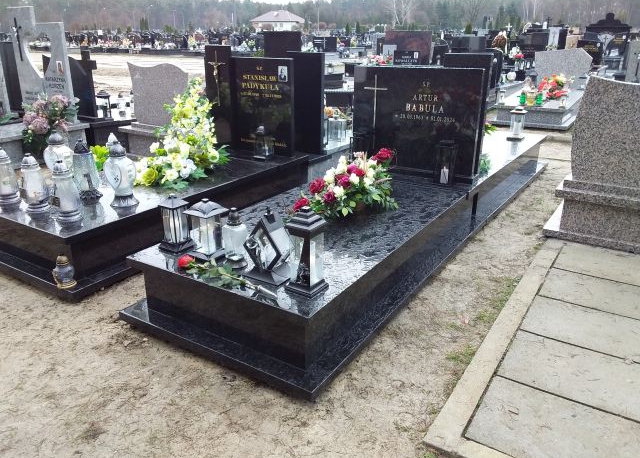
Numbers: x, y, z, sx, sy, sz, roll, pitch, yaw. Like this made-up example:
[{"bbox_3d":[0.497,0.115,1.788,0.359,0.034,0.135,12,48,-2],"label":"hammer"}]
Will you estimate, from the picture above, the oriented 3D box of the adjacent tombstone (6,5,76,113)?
[{"bbox_3d":[-2.871,-1.683,5.344,0.909,1.116,0.093,13,24,31],"label":"adjacent tombstone"}]

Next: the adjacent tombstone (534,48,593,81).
[{"bbox_3d":[4.195,-2.795,8.984,0.901,0.673,0.124,13,24,31],"label":"adjacent tombstone"}]

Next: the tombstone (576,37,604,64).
[{"bbox_3d":[6.859,-4.447,13.114,0.630,0.589,0.093,13,24,31],"label":"tombstone"}]

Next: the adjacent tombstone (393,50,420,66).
[{"bbox_3d":[1.663,-3.082,9.837,0.527,0.548,0.083,13,24,31],"label":"adjacent tombstone"}]

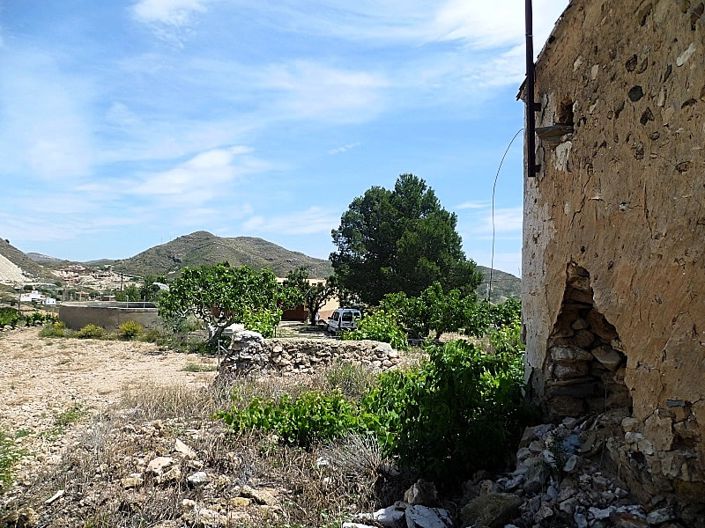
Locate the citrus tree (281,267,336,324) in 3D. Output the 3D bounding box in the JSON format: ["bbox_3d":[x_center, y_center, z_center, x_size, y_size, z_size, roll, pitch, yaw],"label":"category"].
[{"bbox_3d":[-3.747,2.695,48.000,4.630,4.970,4.400,0,-3,0],"label":"citrus tree"}]

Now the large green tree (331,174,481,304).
[{"bbox_3d":[4.463,-1.305,48.000,12.630,12.460,12.000,0,-3,0],"label":"large green tree"}]

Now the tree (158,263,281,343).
[{"bbox_3d":[-6.183,1.790,26.500,5.670,3.720,5.300,0,-3,0],"label":"tree"}]

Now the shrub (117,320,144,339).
[{"bbox_3d":[-10.856,3.267,28.000,1.280,0.980,1.150,0,-3,0],"label":"shrub"}]

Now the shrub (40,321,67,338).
[{"bbox_3d":[-14.900,3.275,28.500,1.400,0.900,1.250,0,-3,0],"label":"shrub"}]

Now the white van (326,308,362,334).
[{"bbox_3d":[-0.612,4.208,41.500,1.700,1.820,4.100,1,-3,-12],"label":"white van"}]

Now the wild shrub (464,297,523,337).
[{"bbox_3d":[6.726,2.487,27.000,2.840,1.890,2.500,0,-3,0],"label":"wild shrub"}]

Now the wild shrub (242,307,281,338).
[{"bbox_3d":[-4.071,2.617,25.500,1.700,1.430,1.500,0,-3,0],"label":"wild shrub"}]

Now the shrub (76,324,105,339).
[{"bbox_3d":[-13.100,3.400,28.500,1.400,0.750,1.200,0,-3,0],"label":"shrub"}]

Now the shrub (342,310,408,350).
[{"bbox_3d":[0.928,2.683,23.000,2.660,1.610,2.300,0,-3,0],"label":"shrub"}]

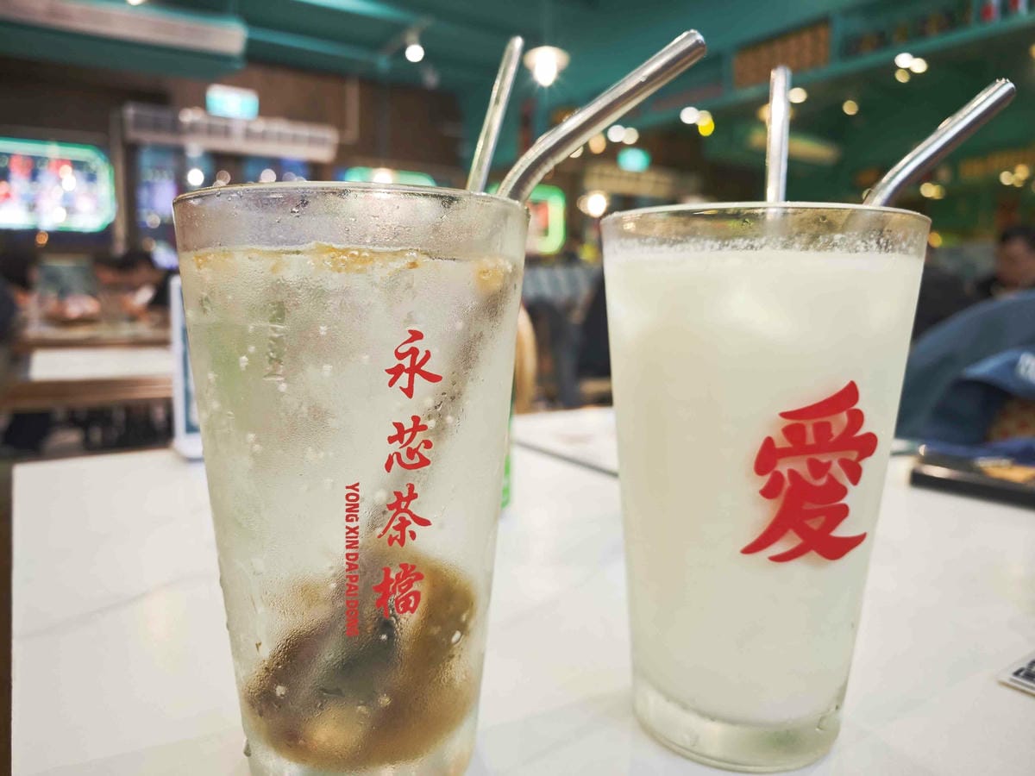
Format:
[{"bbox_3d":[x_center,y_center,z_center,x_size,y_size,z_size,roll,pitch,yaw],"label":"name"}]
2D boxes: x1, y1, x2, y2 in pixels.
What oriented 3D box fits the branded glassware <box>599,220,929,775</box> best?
[{"bbox_3d":[0.069,0.027,0.211,0.089,0.151,0.089,0,6,-6],"label":"branded glassware"}]

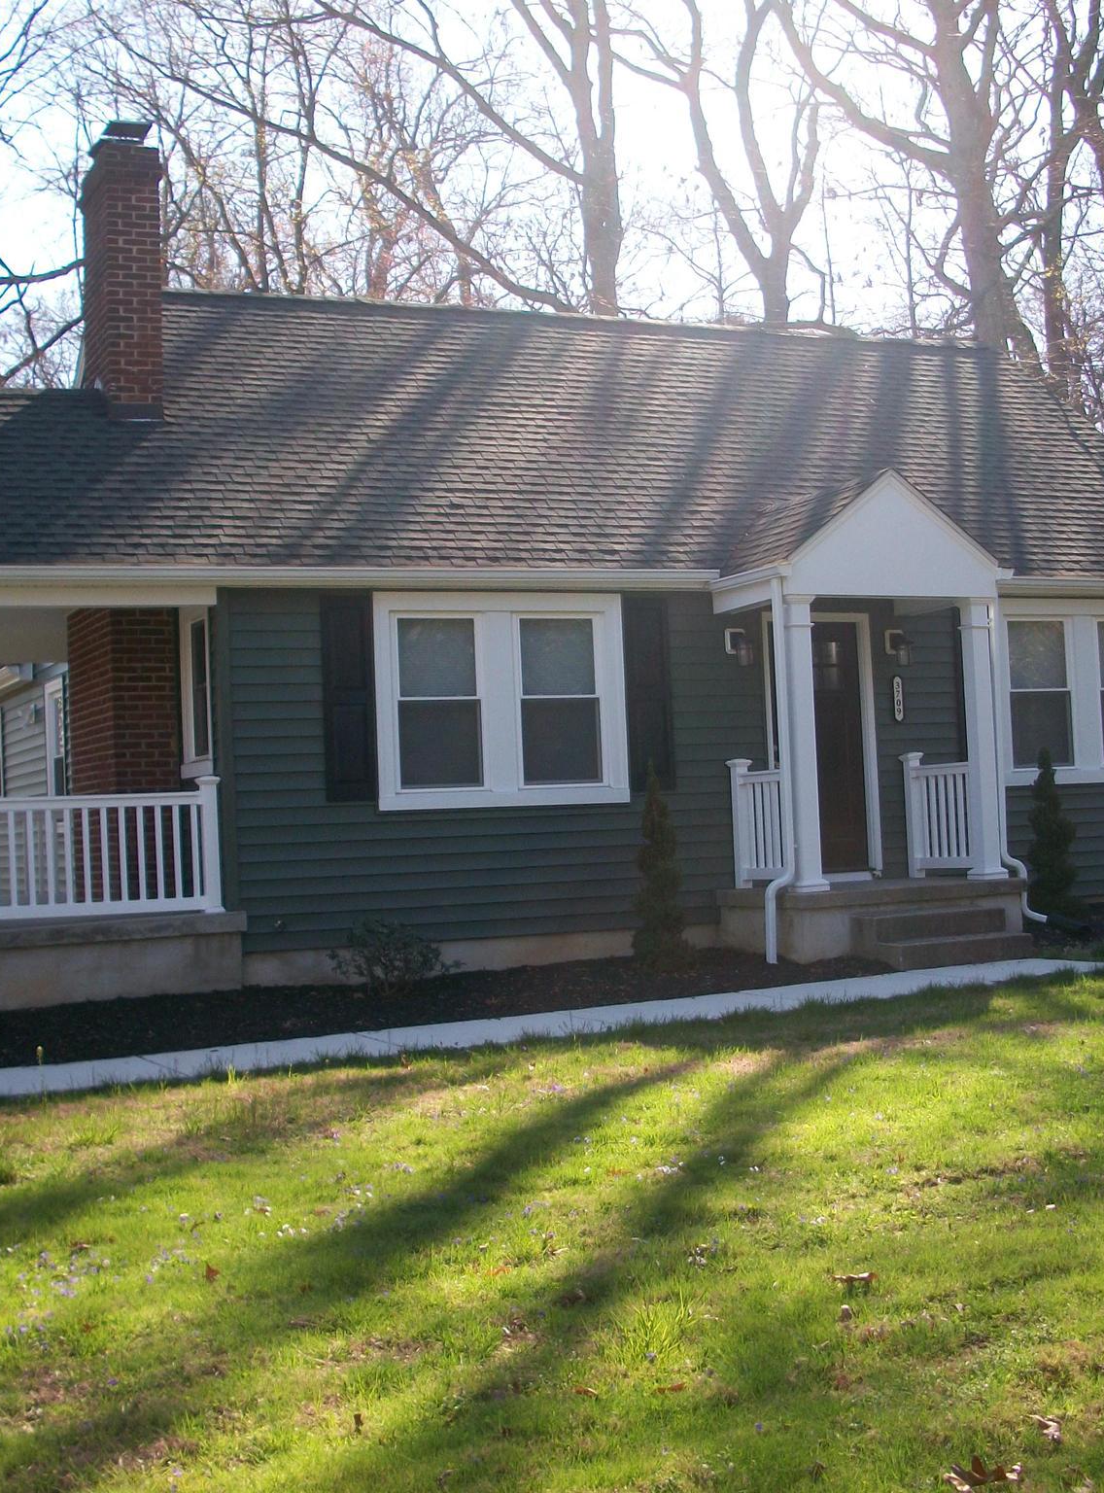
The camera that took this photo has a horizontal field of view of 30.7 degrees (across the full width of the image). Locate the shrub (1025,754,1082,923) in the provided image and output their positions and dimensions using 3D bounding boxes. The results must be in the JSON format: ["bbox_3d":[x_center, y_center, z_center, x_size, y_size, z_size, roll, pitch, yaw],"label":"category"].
[{"bbox_3d":[4.082,0.714,16.512,0.460,1.367,0.460,-2,-2,-24],"label":"shrub"}]

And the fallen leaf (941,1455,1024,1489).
[{"bbox_3d":[0.908,1.538,4.248,0.160,0.050,0.110,-2,-2,-24],"label":"fallen leaf"}]

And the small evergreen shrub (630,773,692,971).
[{"bbox_3d":[0.796,0.893,15.001,0.450,1.476,0.450,-2,-2,0],"label":"small evergreen shrub"}]

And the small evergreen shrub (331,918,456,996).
[{"bbox_3d":[-1.111,1.461,14.135,0.840,0.516,0.750,-2,-2,-24],"label":"small evergreen shrub"}]

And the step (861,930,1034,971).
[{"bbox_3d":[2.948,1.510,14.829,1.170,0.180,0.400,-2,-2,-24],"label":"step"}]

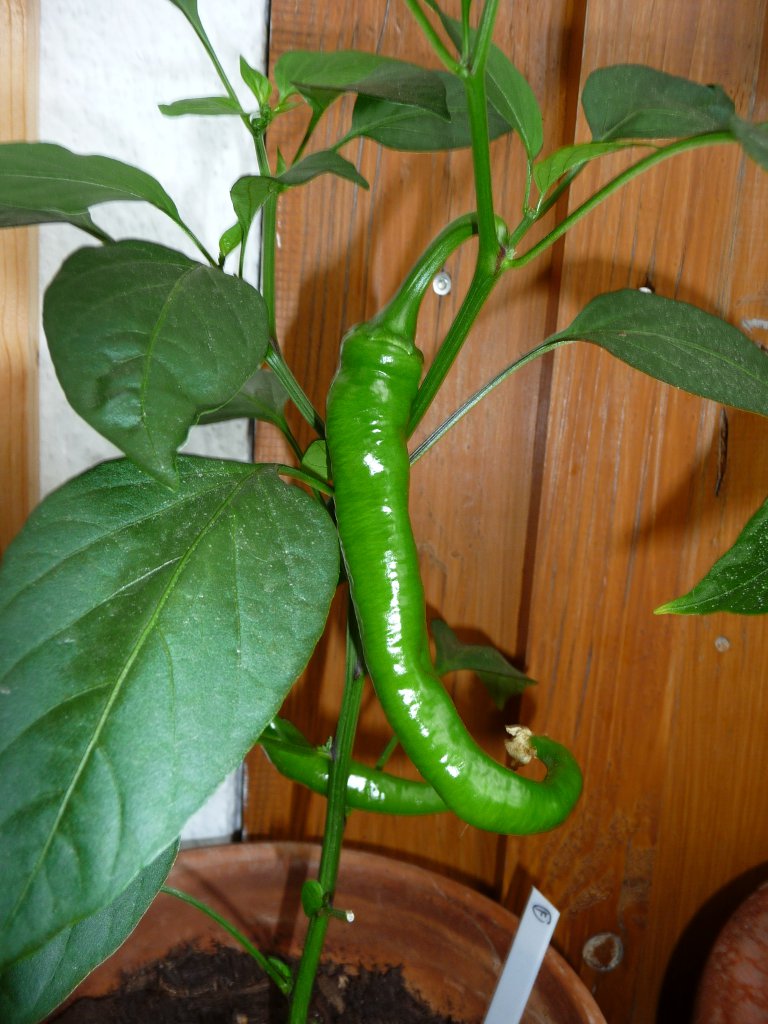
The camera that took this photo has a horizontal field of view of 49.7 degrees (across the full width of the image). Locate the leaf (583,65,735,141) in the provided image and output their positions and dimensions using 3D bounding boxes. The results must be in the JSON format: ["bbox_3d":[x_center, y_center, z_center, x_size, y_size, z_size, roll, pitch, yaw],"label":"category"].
[{"bbox_3d":[0.106,-0.158,0.320,0.057,0.027,0.025,3,10,0],"label":"leaf"}]

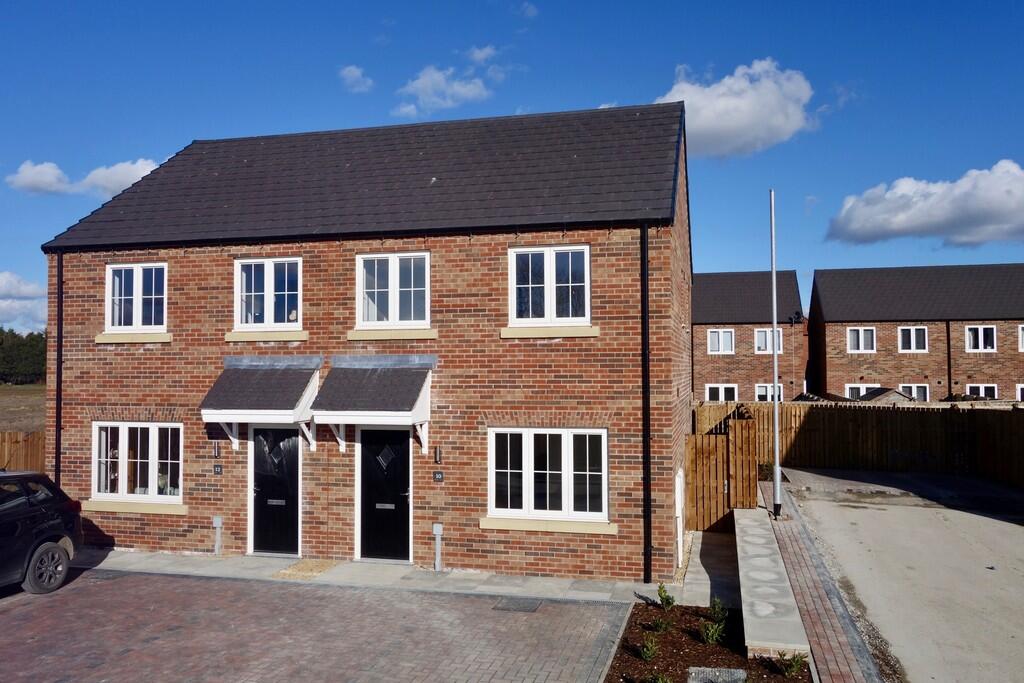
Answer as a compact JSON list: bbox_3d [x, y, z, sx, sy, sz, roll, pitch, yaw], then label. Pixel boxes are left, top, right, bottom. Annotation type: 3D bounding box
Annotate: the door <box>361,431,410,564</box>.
[{"bbox_3d":[-1.926,2.343,12.186,0.797,1.976,0.070,-1,-2,14],"label":"door"}]

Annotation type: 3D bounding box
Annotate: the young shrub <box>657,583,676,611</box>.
[{"bbox_3d":[1.902,3.169,9.848,0.240,0.310,0.220,-1,-2,13],"label":"young shrub"}]

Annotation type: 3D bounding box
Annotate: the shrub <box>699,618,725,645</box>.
[{"bbox_3d":[2.127,3.063,8.444,0.291,0.252,0.291,-1,-2,14],"label":"shrub"}]

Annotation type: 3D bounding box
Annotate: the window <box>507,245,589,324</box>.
[{"bbox_3d":[0.557,-0.809,11.674,1.211,1.187,0.090,-1,-2,12],"label":"window"}]

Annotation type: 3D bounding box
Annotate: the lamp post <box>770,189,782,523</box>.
[{"bbox_3d":[4.960,0.198,15.005,0.135,6.149,0.135,-1,-2,14],"label":"lamp post"}]

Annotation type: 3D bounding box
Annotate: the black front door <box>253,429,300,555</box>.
[{"bbox_3d":[-3.724,2.367,12.630,0.826,1.947,0.070,-1,-2,12],"label":"black front door"}]

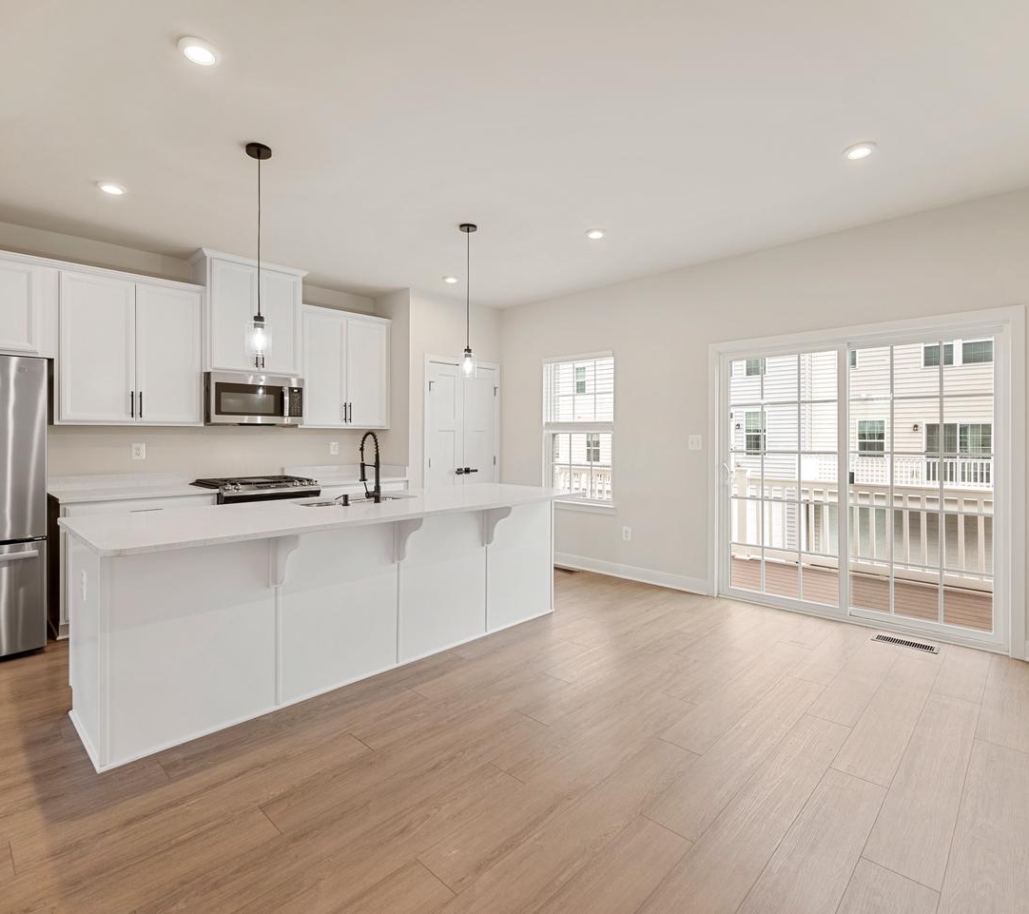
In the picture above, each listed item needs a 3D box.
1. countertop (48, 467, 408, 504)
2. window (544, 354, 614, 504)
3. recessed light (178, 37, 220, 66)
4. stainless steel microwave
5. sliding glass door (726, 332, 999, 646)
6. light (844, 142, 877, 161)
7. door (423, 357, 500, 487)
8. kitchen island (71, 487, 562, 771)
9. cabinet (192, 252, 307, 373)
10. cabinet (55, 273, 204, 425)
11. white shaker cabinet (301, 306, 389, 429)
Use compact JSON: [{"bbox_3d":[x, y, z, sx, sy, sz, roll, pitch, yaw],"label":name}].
[{"bbox_3d":[-2.211,0.206,4.578,0.620,0.140,2.635,2,3,45],"label":"countertop"},{"bbox_3d":[0.641,-0.281,5.510,0.890,1.470,0.100,2,3,45],"label":"window"},{"bbox_3d":[-1.202,-1.529,2.037,0.150,0.025,0.150,2,3,45],"label":"recessed light"},{"bbox_3d":[-2.262,-0.477,4.579,0.430,0.415,0.750,2,3,45],"label":"stainless steel microwave"},{"bbox_3d":[2.357,0.167,3.856,1.740,2.000,0.110,2,3,45],"label":"sliding glass door"},{"bbox_3d":[1.759,-1.552,2.734,0.150,0.025,0.150,2,3,45],"label":"light"},{"bbox_3d":[-0.539,0.047,5.814,0.080,2.130,1.040,2,3,45],"label":"door"},{"bbox_3d":[-0.889,0.745,3.353,1.070,0.915,2.870,2,3,45],"label":"kitchen island"},{"bbox_3d":[-2.267,-1.153,4.584,0.420,0.925,0.835,2,3,45],"label":"cabinet"},{"bbox_3d":[-2.901,-0.770,4.019,0.330,1.090,0.910,2,3,45],"label":"cabinet"},{"bbox_3d":[-1.708,-0.823,5.229,0.330,1.110,0.910,2,3,45],"label":"white shaker cabinet"}]

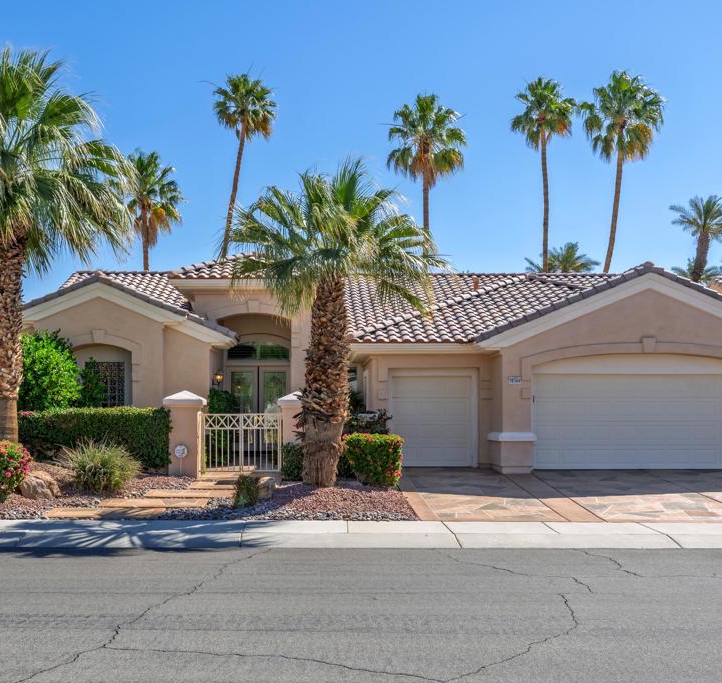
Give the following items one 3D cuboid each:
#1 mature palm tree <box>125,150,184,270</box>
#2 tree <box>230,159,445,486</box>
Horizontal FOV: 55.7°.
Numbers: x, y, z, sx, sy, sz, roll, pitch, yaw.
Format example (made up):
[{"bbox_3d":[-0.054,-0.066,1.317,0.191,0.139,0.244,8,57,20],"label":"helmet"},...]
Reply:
[{"bbox_3d":[-12.070,-3.840,38.500,4.000,13.870,4.000,0,0,0],"label":"mature palm tree"},{"bbox_3d":[-0.450,-0.370,13.200,4.150,6.350,4.000,0,0,0],"label":"tree"}]

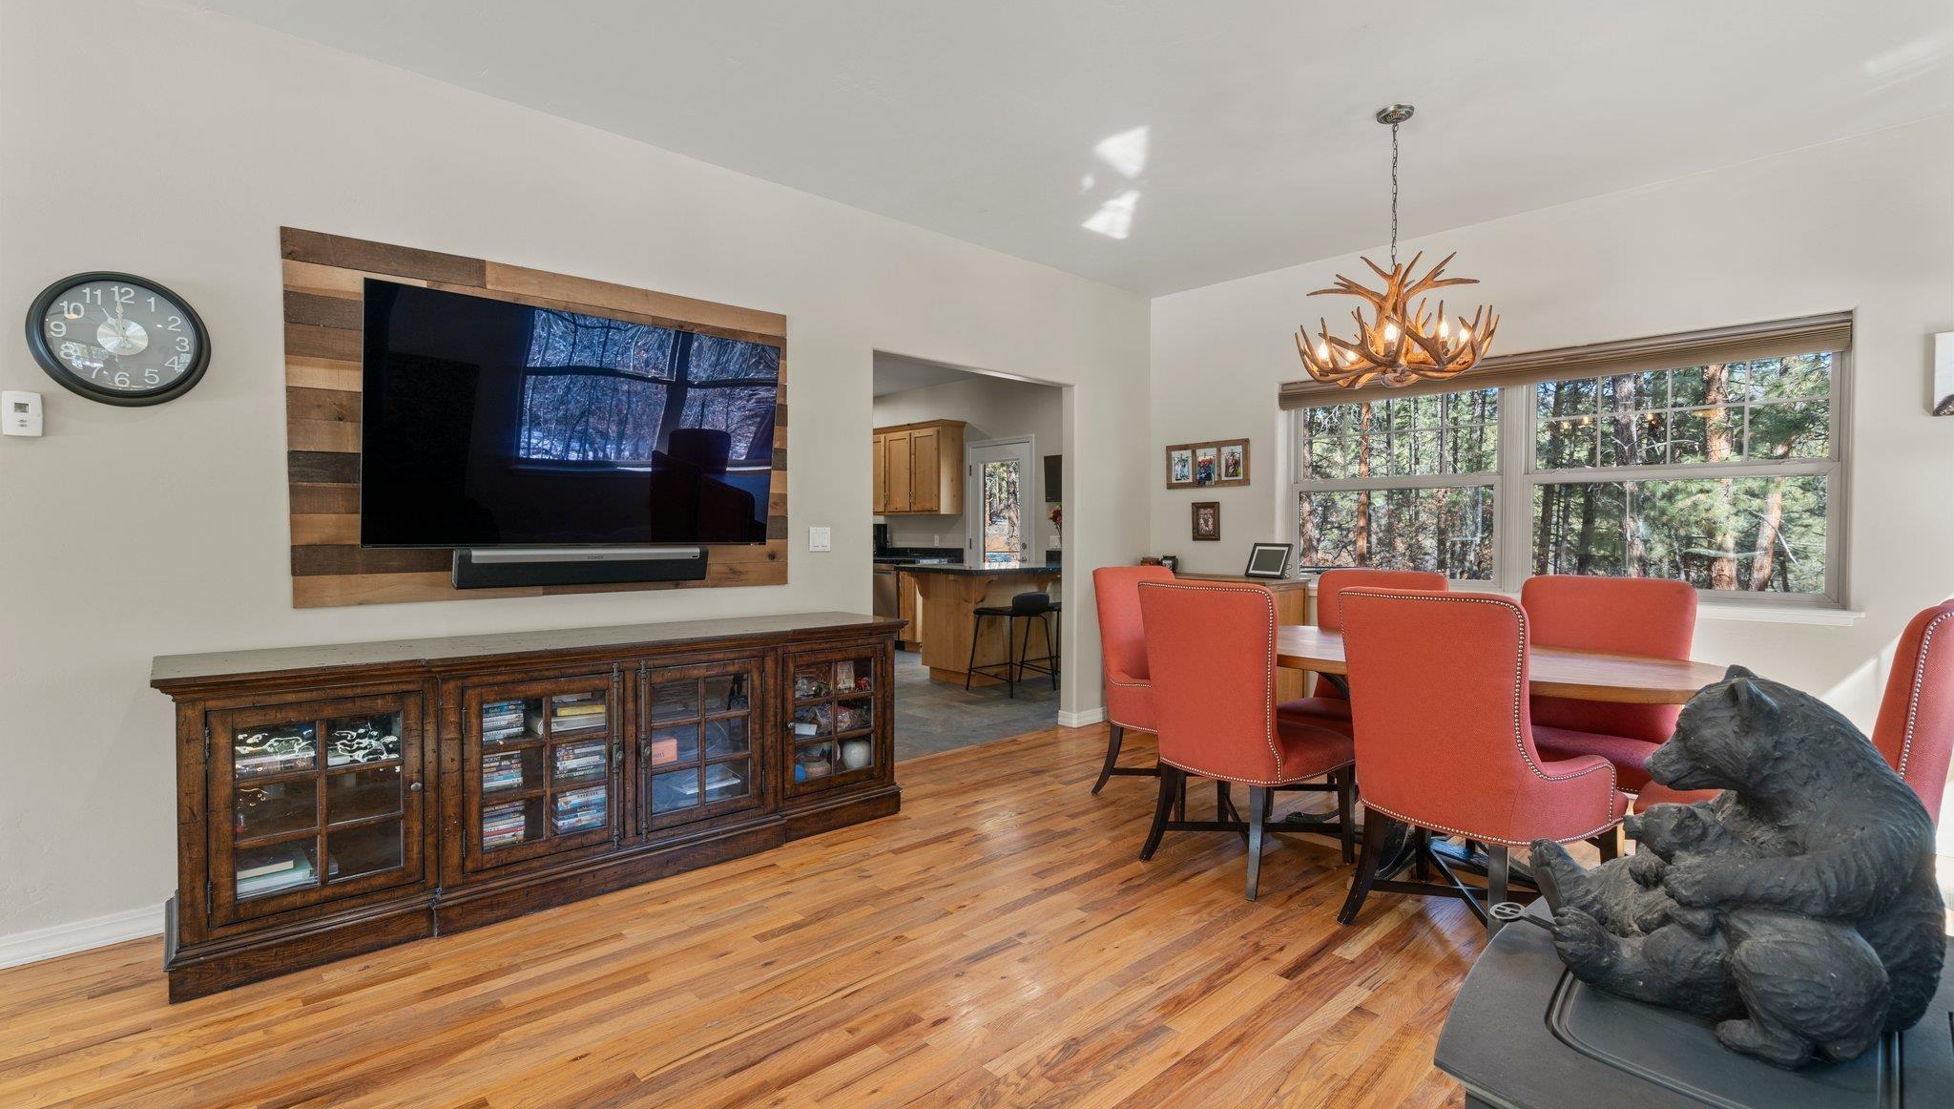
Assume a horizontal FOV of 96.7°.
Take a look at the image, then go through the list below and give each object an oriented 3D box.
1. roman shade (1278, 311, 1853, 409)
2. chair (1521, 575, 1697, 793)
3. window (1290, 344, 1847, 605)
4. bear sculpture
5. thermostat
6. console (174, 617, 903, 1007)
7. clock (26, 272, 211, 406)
[{"bbox_3d":[2.591,-0.893,4.240,0.080,0.150,2.380,-1,2,-43],"label":"roman shade"},{"bbox_3d":[2.193,0.610,3.137,0.660,1.030,0.580,-1,2,-43],"label":"chair"},{"bbox_3d":[2.647,-0.389,4.272,0.100,1.130,2.340,-1,2,-43],"label":"window"},{"bbox_3d":[0.787,0.286,0.930,0.325,0.335,0.250,1,2,39],"label":"bear sculpture"},{"bbox_3d":[-2.568,-0.375,2.338,0.073,0.117,0.030,-1,2,-43],"label":"thermostat"},{"bbox_3d":[-1.332,0.703,3.118,2.339,0.828,0.572,-1,2,-41],"label":"console"},{"bbox_3d":[-2.474,-0.619,2.513,0.380,0.380,0.050,-1,2,-41],"label":"clock"}]

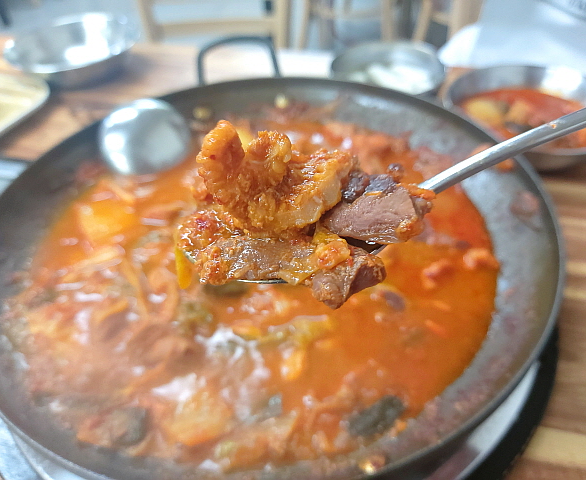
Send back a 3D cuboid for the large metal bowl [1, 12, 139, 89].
[{"bbox_3d":[-0.255,-0.221,0.554,0.157,0.041,0.157,-2,45,2],"label":"large metal bowl"}]

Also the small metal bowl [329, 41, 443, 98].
[{"bbox_3d":[0.092,-0.151,0.462,0.107,0.047,0.107,-2,45,2],"label":"small metal bowl"}]

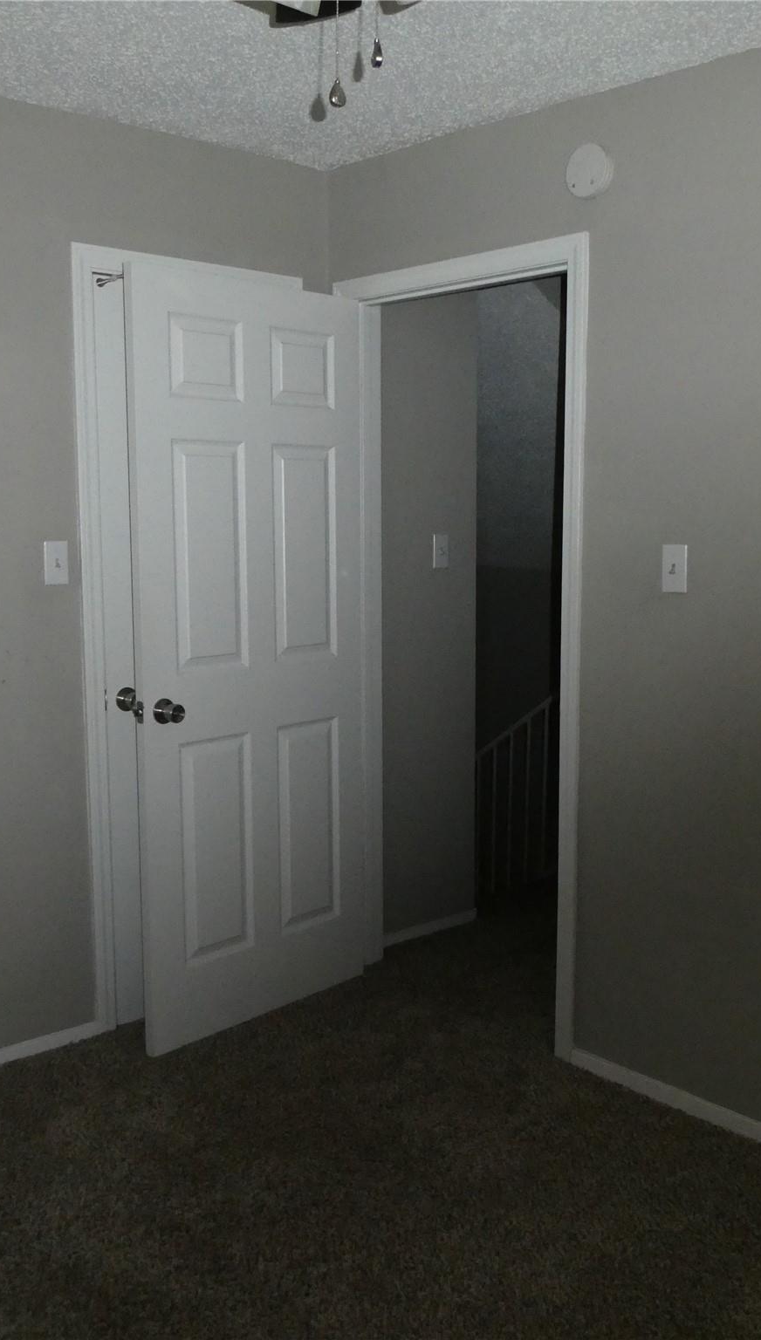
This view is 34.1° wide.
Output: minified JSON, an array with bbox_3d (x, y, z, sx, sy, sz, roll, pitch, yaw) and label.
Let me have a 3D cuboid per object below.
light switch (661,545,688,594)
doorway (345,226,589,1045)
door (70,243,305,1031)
[{"bbox_3d":[0.694,-0.238,2.924,0.012,0.114,0.070,-7,10,-42],"label":"light switch"},{"bbox_3d":[0.217,-0.068,3.547,0.130,2.122,0.974,-7,10,-42],"label":"doorway"},{"bbox_3d":[-0.520,-0.074,3.583,0.758,2.125,0.060,-7,10,-42],"label":"door"}]

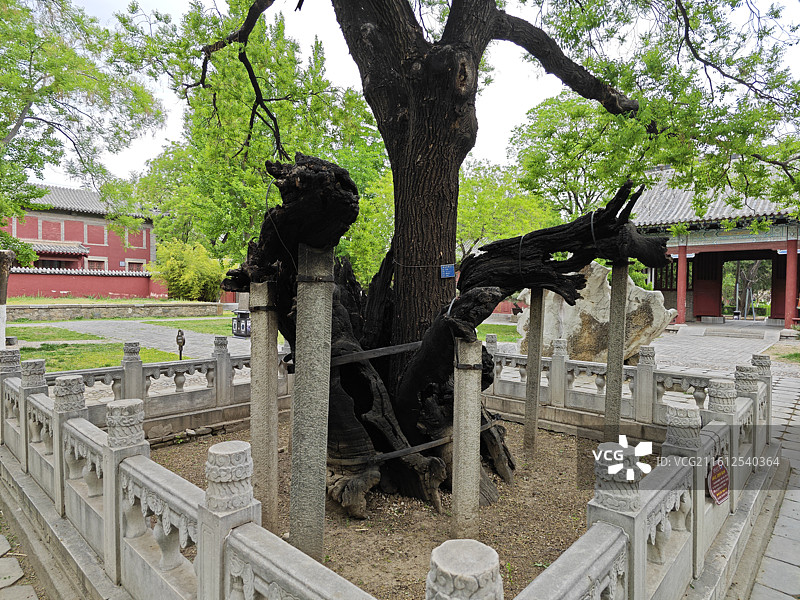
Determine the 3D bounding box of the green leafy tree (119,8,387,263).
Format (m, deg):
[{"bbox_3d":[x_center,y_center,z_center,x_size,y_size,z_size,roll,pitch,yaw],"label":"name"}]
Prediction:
[{"bbox_3d":[-7.909,-7.909,28.500,13.200,15.500,12.000,0,2,-16],"label":"green leafy tree"}]

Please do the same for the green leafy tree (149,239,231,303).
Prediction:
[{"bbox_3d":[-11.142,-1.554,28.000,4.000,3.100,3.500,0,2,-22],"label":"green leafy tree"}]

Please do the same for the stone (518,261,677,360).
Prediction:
[{"bbox_3d":[5.091,0.374,13.700,3.800,2.600,1.800,2,2,30],"label":"stone"}]

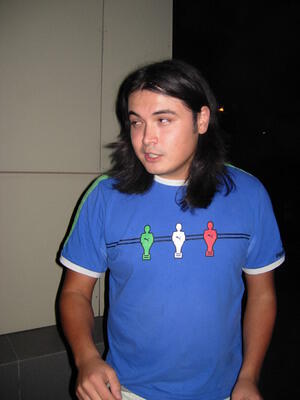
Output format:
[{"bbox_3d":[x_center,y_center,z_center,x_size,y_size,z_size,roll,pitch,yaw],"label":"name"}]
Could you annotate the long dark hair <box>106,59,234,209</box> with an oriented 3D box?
[{"bbox_3d":[0.048,-0.158,1.000,0.270,0.345,0.250,1,2,28],"label":"long dark hair"}]

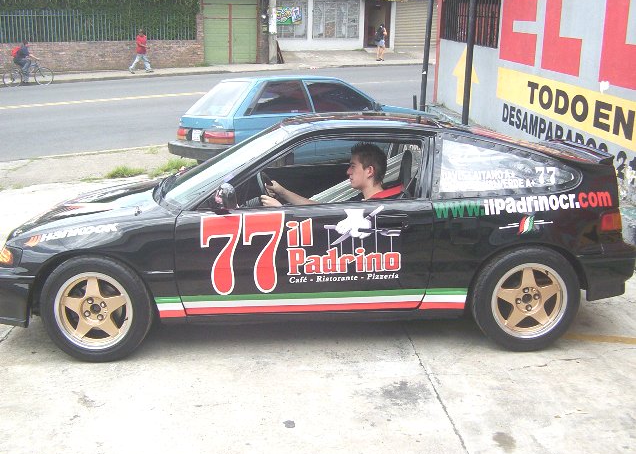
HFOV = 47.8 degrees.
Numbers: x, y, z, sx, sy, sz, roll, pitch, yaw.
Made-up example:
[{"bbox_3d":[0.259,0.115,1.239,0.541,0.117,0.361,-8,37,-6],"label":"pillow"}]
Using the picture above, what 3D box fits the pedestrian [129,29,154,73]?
[{"bbox_3d":[-6.955,-6.915,28.300,0.750,1.700,0.500,0,14,-7],"label":"pedestrian"}]

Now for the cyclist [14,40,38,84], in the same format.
[{"bbox_3d":[-10.350,-5.858,25.500,0.900,1.520,0.500,-2,14,-14],"label":"cyclist"}]

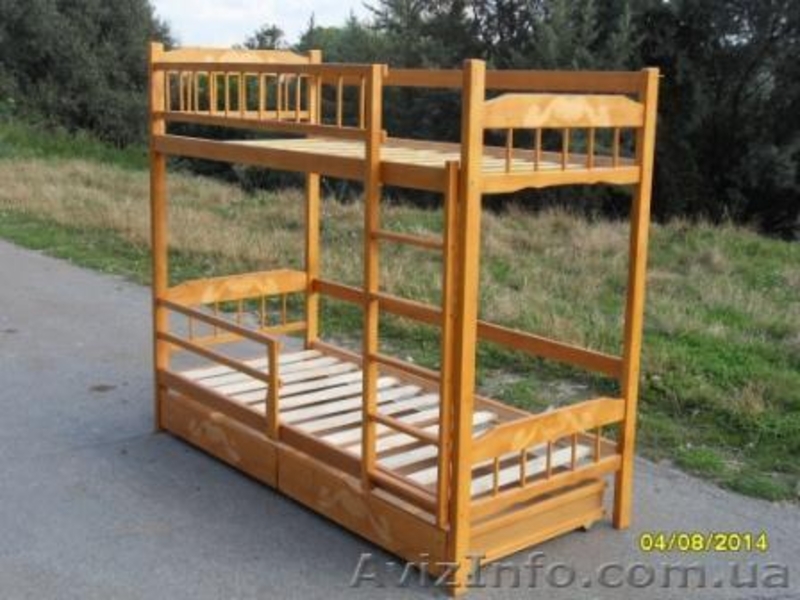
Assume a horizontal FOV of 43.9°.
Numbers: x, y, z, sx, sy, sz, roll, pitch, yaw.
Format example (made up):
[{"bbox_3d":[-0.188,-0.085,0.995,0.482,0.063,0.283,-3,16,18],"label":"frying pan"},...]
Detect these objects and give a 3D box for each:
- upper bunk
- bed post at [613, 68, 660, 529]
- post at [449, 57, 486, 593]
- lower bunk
[{"bbox_3d":[-0.100,-0.742,3.900,0.910,0.420,2.000,-10,18,-40],"label":"upper bunk"},{"bbox_3d":[0.860,0.031,3.620,0.060,1.720,0.045,-10,17,-40],"label":"bed post"},{"bbox_3d":[0.201,0.132,3.046,0.055,1.680,0.040,-10,17,-40],"label":"post"},{"bbox_3d":[-0.126,0.399,4.080,0.894,0.650,1.956,-10,17,-40],"label":"lower bunk"}]

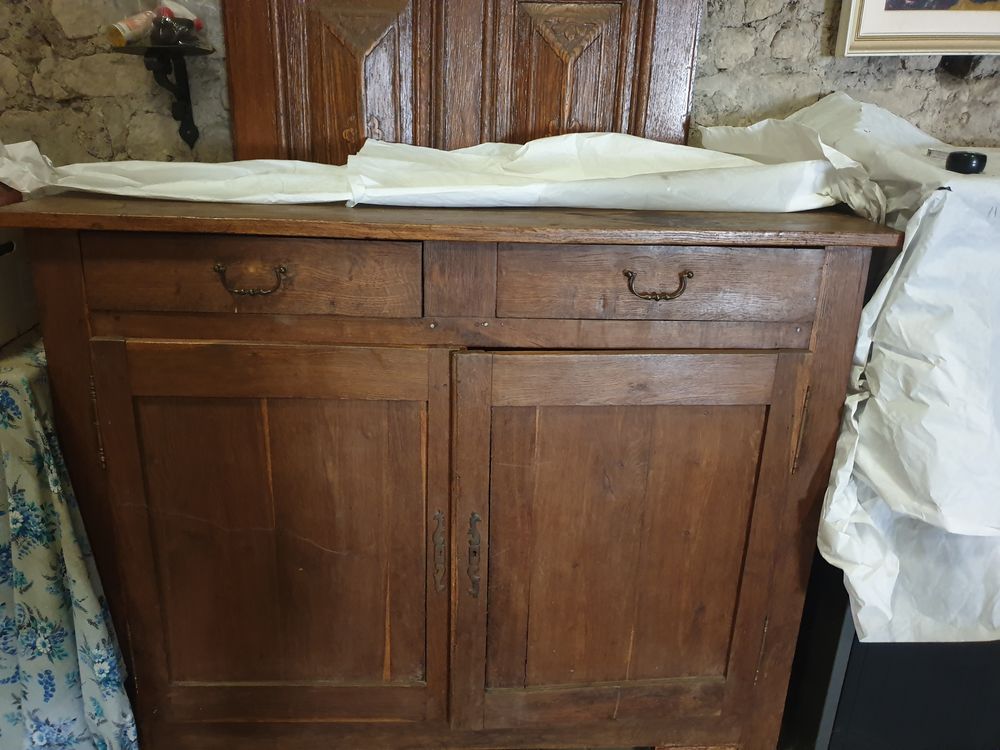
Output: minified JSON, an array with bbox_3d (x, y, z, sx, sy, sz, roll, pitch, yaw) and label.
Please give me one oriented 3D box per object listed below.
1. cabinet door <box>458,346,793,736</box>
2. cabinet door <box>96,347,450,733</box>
[{"bbox_3d":[0.198,0.304,1.295,0.561,0.714,0.025,0,17,-4],"label":"cabinet door"},{"bbox_3d":[-0.364,0.291,1.283,0.554,0.713,0.025,1,17,-2],"label":"cabinet door"}]

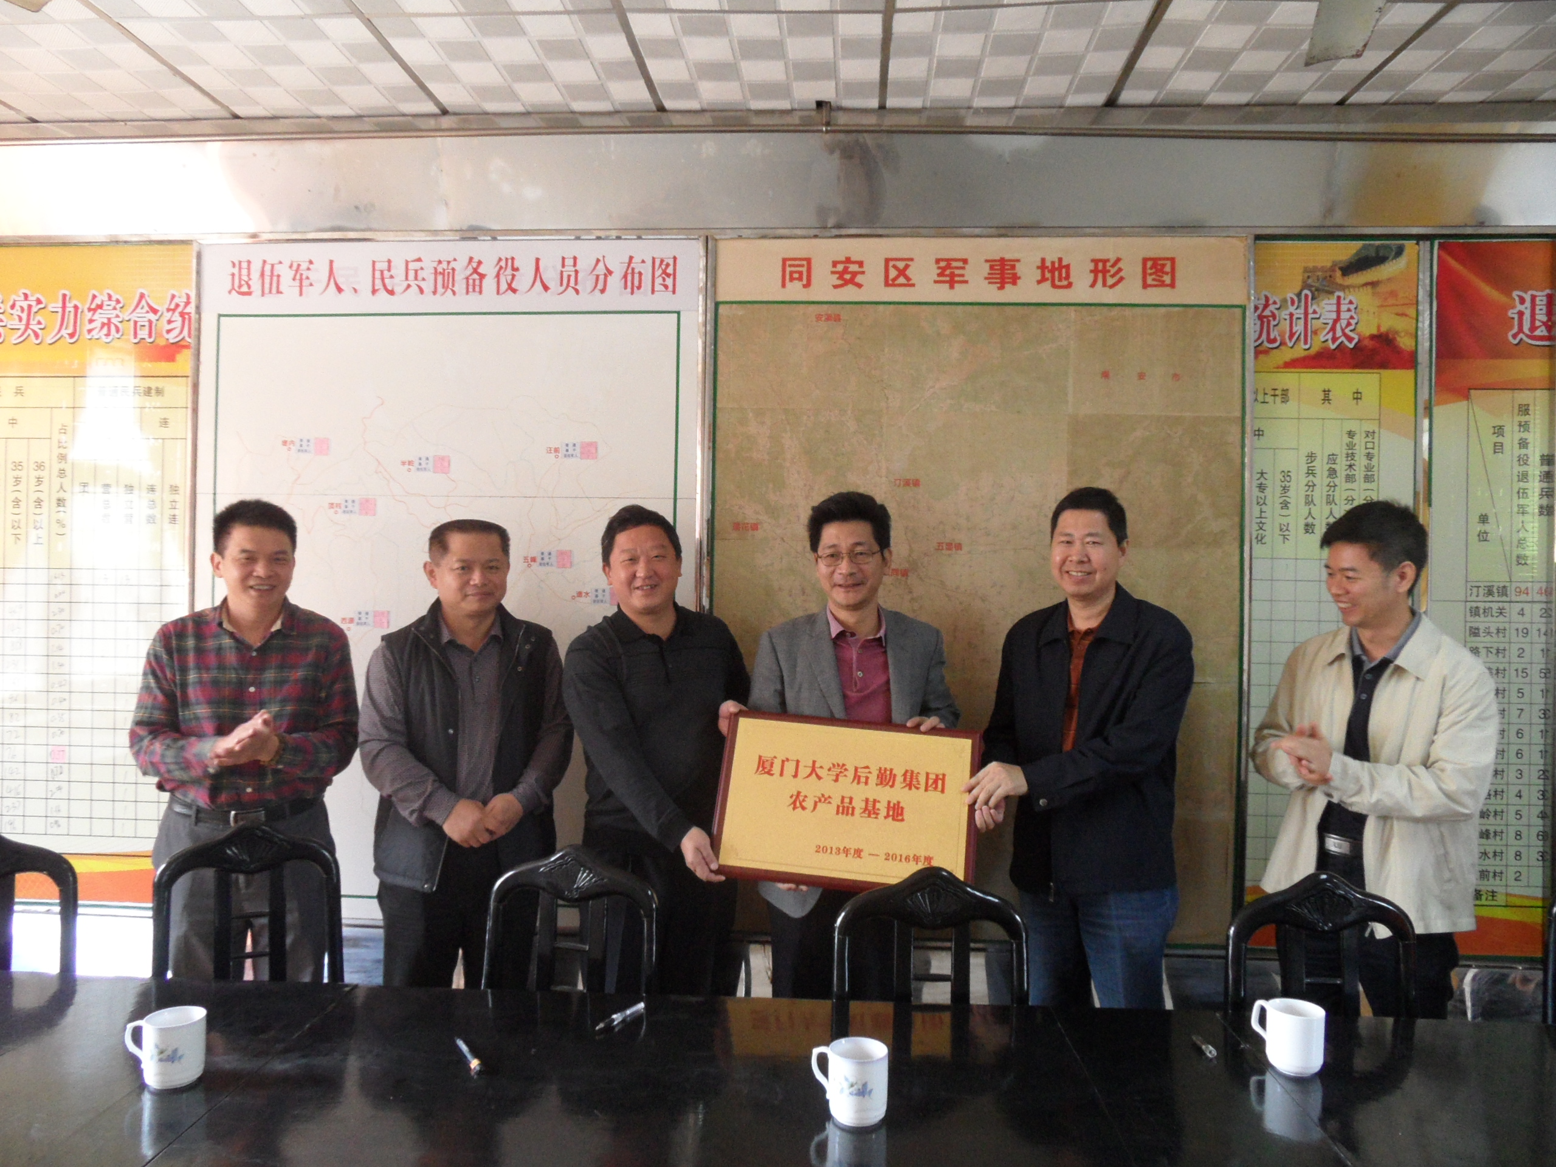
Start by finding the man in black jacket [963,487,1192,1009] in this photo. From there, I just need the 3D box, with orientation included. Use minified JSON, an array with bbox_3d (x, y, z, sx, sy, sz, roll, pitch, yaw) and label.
[{"bbox_3d":[0.703,0.622,2.530,0.500,1.701,0.420,1,1,31],"label":"man in black jacket"}]

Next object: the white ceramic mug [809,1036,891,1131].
[{"bbox_3d":[0.095,0.665,1.437,0.104,0.089,0.079,1,0,4],"label":"white ceramic mug"}]

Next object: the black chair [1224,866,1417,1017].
[{"bbox_3d":[0.935,0.998,1.692,0.410,0.979,0.470,1,1,3],"label":"black chair"}]

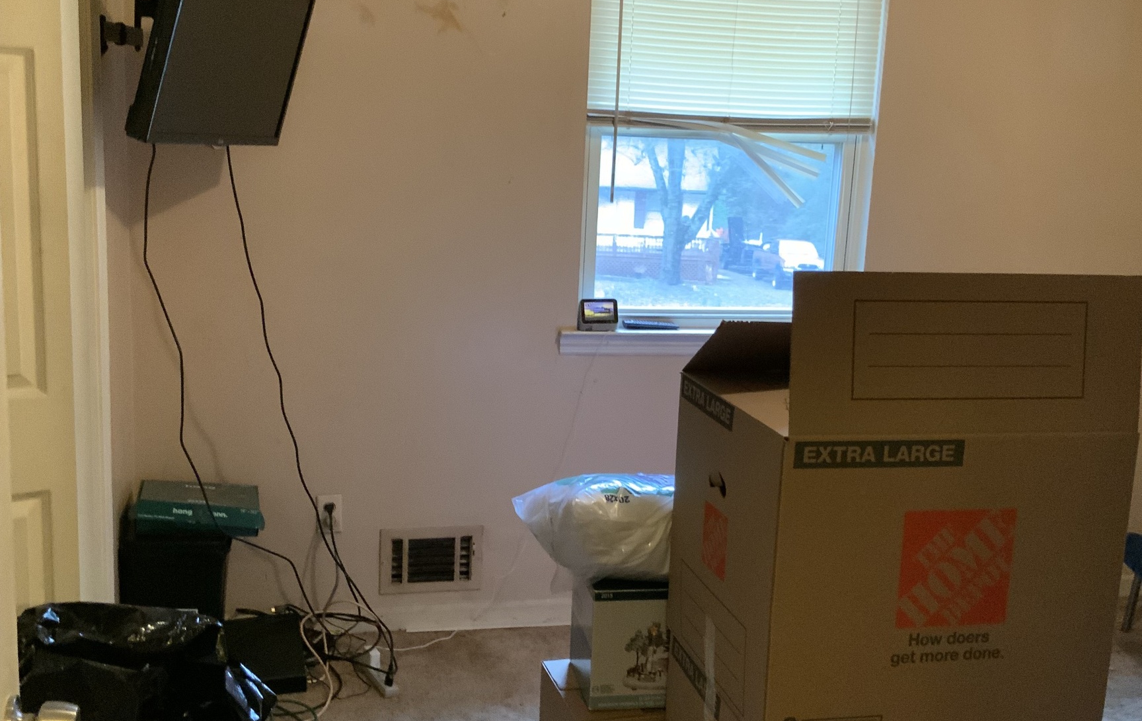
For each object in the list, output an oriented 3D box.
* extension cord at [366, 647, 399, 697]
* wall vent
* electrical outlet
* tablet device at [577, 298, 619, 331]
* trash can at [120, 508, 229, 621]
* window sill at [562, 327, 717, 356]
[{"bbox_3d":[-0.524,0.838,3.464,0.050,0.045,0.265,-2,11,-25],"label":"extension cord"},{"bbox_3d":[-0.408,0.584,3.726,0.299,0.198,0.020,0,11,-13],"label":"wall vent"},{"bbox_3d":[-0.687,0.439,3.635,0.070,0.115,0.010,0,11,-13],"label":"electrical outlet"},{"bbox_3d":[0.072,-0.129,3.710,0.112,0.085,0.075,0,11,-13],"label":"tablet device"},{"bbox_3d":[-1.011,0.625,3.306,0.265,0.480,0.370,0,10,-13],"label":"trash can"},{"bbox_3d":[0.453,-0.056,3.811,1.010,0.065,0.095,0,11,-13],"label":"window sill"}]

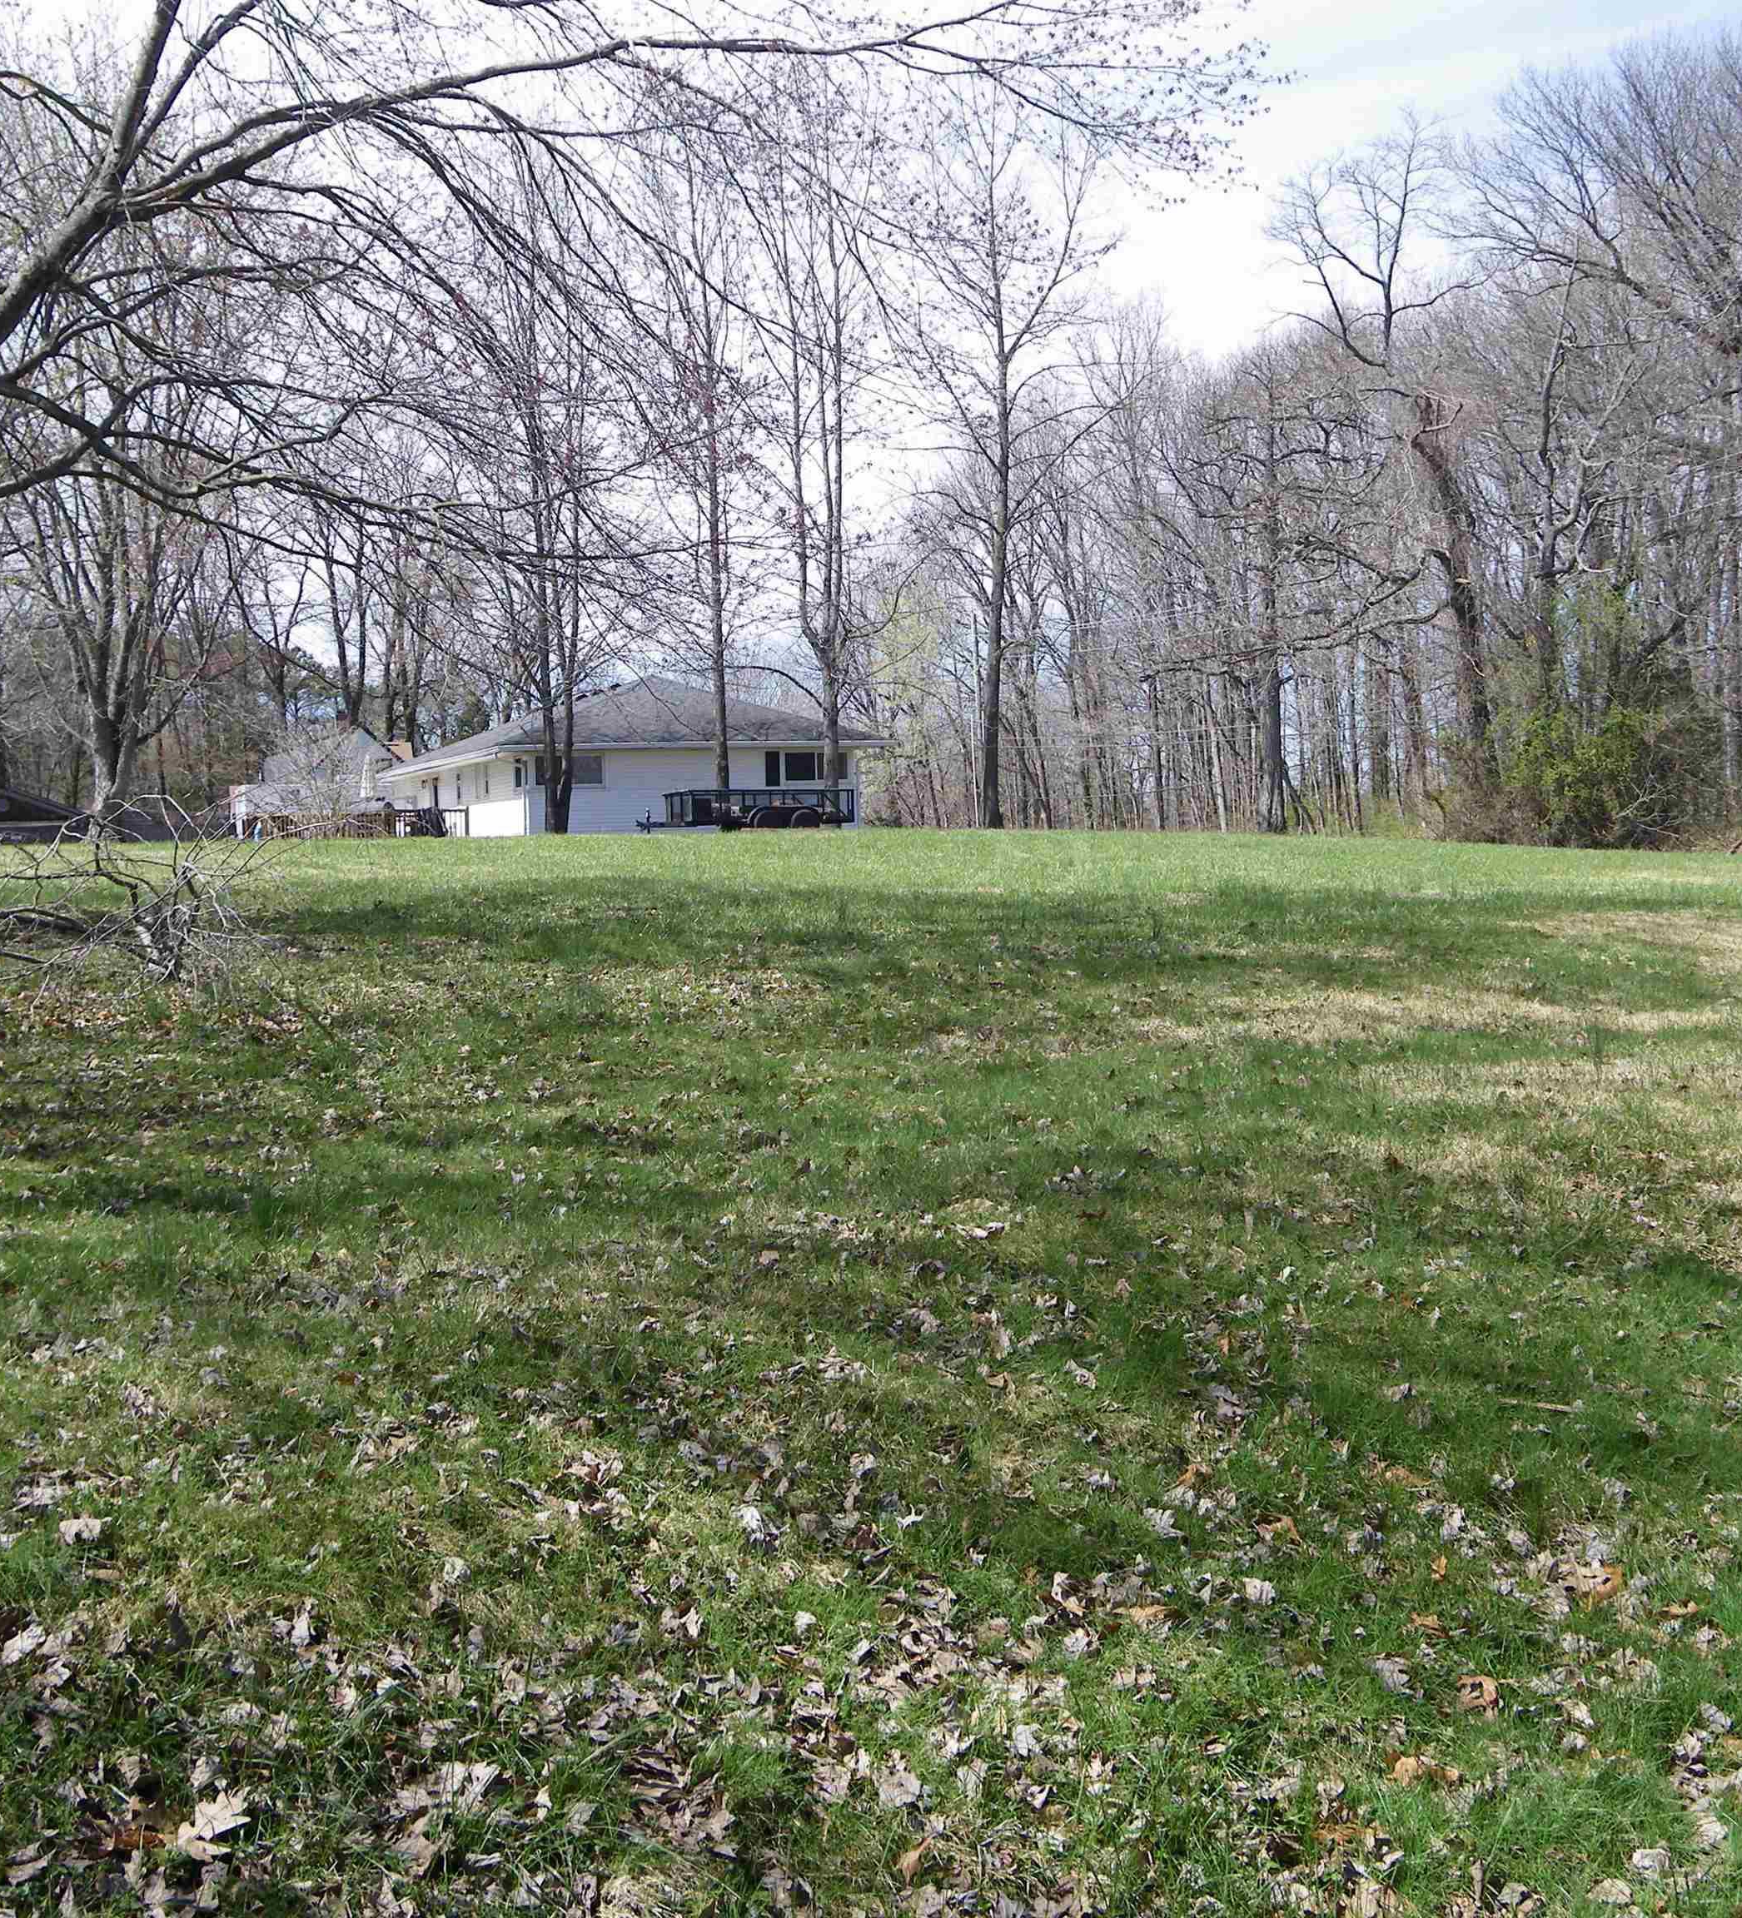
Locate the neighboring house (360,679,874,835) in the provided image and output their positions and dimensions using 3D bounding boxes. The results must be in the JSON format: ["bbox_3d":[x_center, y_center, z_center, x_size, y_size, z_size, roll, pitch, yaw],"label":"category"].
[{"bbox_3d":[-8.057,-5.601,72.909,10.244,4.750,23.810,-2,3,-18],"label":"neighboring house"}]

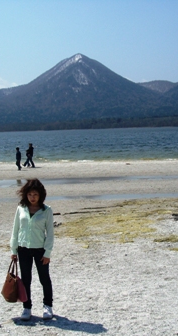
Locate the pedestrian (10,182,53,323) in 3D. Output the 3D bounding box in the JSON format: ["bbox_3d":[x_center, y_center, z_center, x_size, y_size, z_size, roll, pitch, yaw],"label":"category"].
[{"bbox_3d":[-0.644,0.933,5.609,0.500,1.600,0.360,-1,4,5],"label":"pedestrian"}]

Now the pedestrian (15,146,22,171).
[{"bbox_3d":[-4.769,-0.602,33.366,0.420,1.550,0.450,-1,4,3],"label":"pedestrian"}]

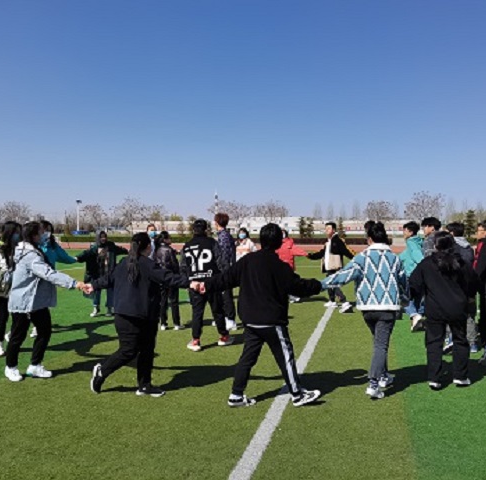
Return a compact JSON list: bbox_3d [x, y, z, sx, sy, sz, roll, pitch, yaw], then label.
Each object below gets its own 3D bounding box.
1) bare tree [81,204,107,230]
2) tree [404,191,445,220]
[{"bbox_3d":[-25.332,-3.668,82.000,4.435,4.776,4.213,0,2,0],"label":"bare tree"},{"bbox_3d":[29.451,-4.422,78.000,6.815,7.221,6.474,0,2,0],"label":"tree"}]

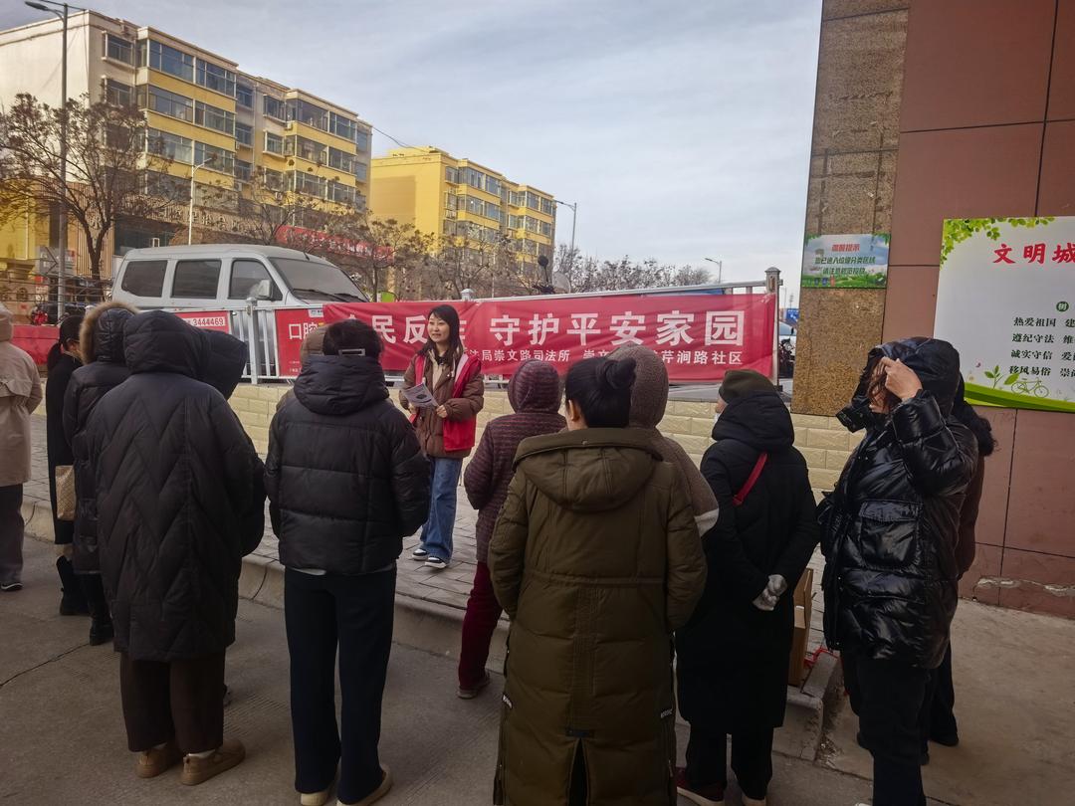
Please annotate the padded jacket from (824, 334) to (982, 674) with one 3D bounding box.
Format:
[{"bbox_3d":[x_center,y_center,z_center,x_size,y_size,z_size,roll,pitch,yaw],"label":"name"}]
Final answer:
[{"bbox_3d":[1.254,0.333,2.582,0.470,1.116,0.520,3,4,0],"label":"padded jacket"}]

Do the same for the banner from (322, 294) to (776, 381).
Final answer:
[{"bbox_3d":[-0.232,-0.628,7.197,4.906,0.720,0.040,3,3,28],"label":"banner"}]

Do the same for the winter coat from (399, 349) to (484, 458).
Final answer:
[{"bbox_3d":[-0.611,-0.003,4.743,0.520,0.682,0.370,4,4,17],"label":"winter coat"}]

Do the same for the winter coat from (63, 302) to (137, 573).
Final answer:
[{"bbox_3d":[-2.086,0.153,3.655,0.540,1.299,0.400,2,4,-20],"label":"winter coat"}]

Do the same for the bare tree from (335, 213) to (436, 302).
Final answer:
[{"bbox_3d":[-6.636,-4.774,31.787,4.100,6.370,4.100,3,4,0],"label":"bare tree"}]

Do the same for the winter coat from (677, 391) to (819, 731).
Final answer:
[{"bbox_3d":[0.769,0.541,2.643,0.500,1.168,0.370,2,4,-23],"label":"winter coat"}]

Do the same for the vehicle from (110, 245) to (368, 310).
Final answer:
[{"bbox_3d":[-4.247,-1.280,11.060,4.150,1.880,1.620,5,4,28],"label":"vehicle"}]

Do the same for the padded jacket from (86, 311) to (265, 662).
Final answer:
[{"bbox_3d":[-1.261,0.272,2.578,0.570,1.174,0.420,4,4,12],"label":"padded jacket"}]

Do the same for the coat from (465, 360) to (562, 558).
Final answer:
[{"bbox_3d":[-0.055,0.256,3.361,0.540,0.890,0.360,3,4,3],"label":"coat"}]

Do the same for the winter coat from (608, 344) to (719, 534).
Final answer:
[{"bbox_3d":[0.378,0.219,2.726,0.560,0.859,0.380,3,4,-12],"label":"winter coat"}]

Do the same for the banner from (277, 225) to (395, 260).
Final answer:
[{"bbox_3d":[-17.341,-13.878,65.342,0.200,1.150,13.354,5,4,31],"label":"banner"}]

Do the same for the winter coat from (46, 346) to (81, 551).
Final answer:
[{"bbox_3d":[-2.510,0.233,4.021,0.360,1.027,0.480,2,4,-24],"label":"winter coat"}]

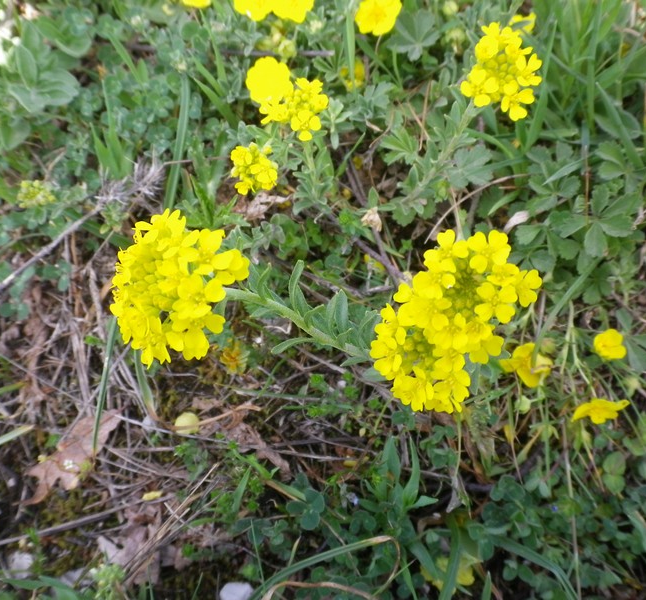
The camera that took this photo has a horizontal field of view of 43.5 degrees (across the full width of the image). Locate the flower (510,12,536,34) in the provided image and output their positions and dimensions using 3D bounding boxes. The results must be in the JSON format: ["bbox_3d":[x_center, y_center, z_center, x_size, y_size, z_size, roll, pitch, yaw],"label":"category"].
[{"bbox_3d":[0.110,-0.151,0.444,0.017,0.007,0.015,16,63,10],"label":"flower"}]

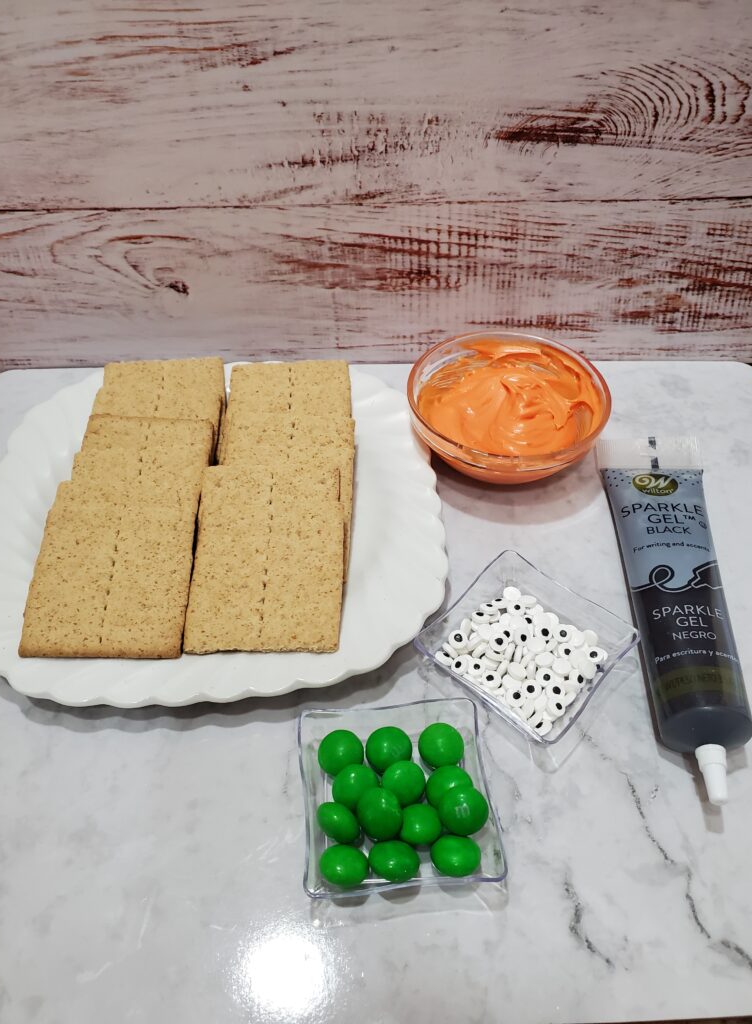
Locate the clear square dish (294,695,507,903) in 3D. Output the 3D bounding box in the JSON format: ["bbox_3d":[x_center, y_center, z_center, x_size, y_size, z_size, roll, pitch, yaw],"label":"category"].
[{"bbox_3d":[0.007,0.095,0.253,0.060,0.017,0.060,-3,49,-4],"label":"clear square dish"}]

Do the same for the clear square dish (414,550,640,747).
[{"bbox_3d":[0.056,0.052,0.291,0.059,0.017,0.059,35,57,26],"label":"clear square dish"}]

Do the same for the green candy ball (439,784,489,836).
[{"bbox_3d":[0.028,0.095,0.246,0.016,0.015,0.016,0,49,0],"label":"green candy ball"}]

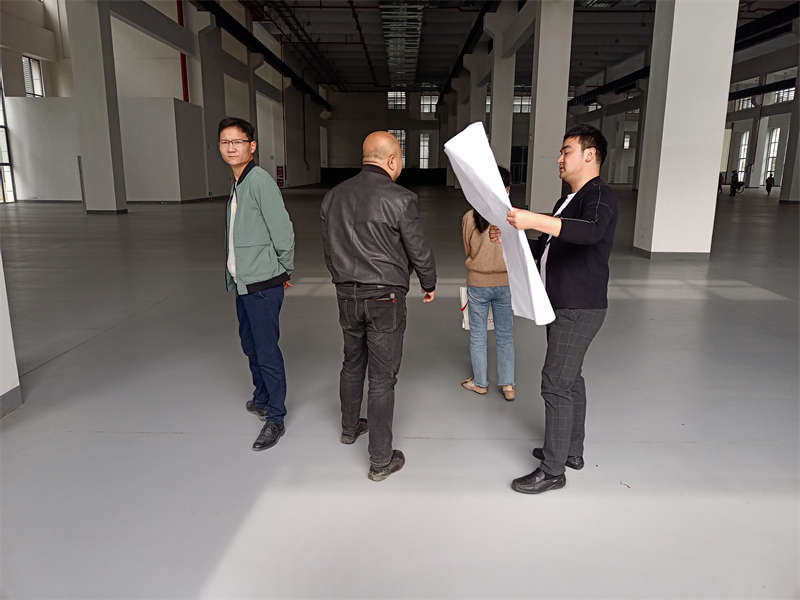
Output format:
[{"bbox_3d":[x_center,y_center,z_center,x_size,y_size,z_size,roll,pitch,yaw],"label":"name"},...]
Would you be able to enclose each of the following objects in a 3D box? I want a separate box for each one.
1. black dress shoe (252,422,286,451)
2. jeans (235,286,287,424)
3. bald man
[{"bbox_3d":[-0.750,0.765,3.463,0.105,0.100,0.287,6,13,22],"label":"black dress shoe"},{"bbox_3d":[-0.812,0.286,3.567,0.340,0.910,0.380,-6,14,-27],"label":"jeans"},{"bbox_3d":[-0.130,0.019,3.107,0.580,1.720,0.460,8,15,32],"label":"bald man"}]

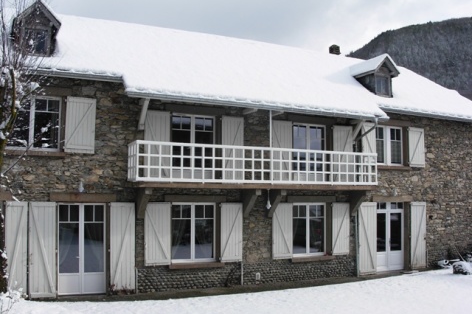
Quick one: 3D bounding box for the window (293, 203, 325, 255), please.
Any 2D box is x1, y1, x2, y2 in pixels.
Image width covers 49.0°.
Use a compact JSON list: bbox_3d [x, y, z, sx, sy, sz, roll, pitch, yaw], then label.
[{"bbox_3d":[2.209,2.188,15.709,1.260,1.598,0.120,2,-5,-26],"label":"window"}]

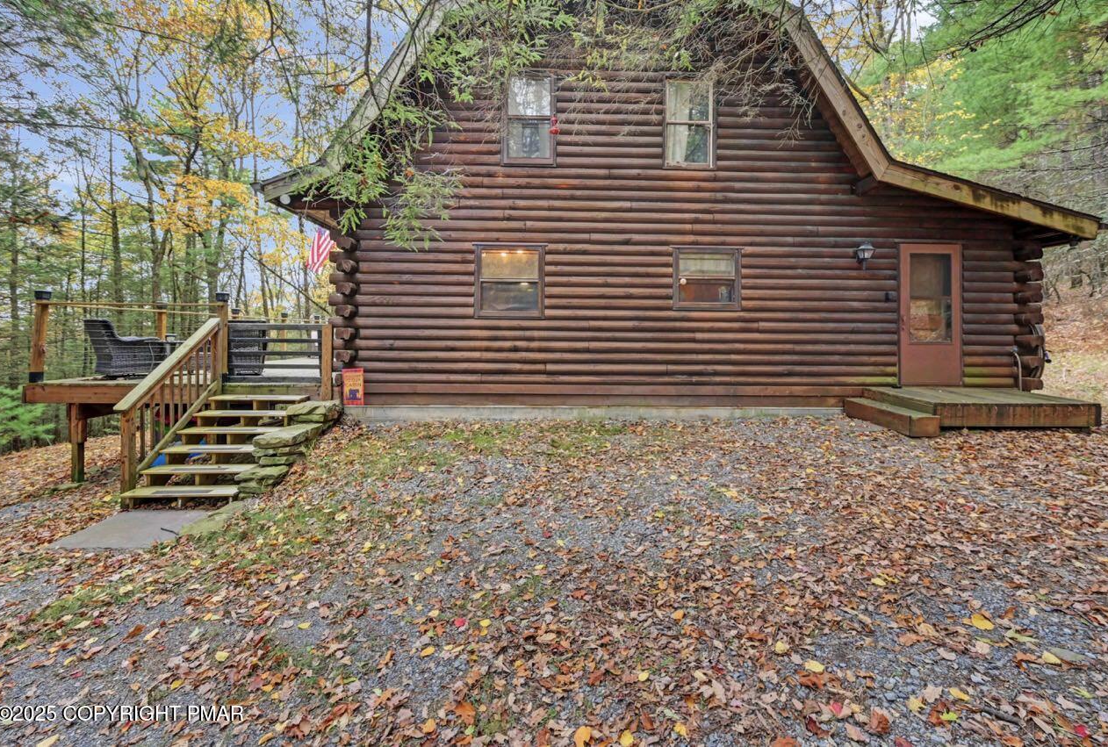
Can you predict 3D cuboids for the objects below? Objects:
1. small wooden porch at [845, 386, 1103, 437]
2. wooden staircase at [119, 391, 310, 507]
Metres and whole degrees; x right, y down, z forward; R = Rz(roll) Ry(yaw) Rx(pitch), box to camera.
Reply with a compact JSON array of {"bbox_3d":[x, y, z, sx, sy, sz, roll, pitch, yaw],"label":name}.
[{"bbox_3d":[5.270,0.465,5.660,2.270,0.450,1.170,0,3,-2],"label":"small wooden porch"},{"bbox_3d":[-4.000,0.870,5.360,1.240,1.070,1.500,0,2,-2],"label":"wooden staircase"}]

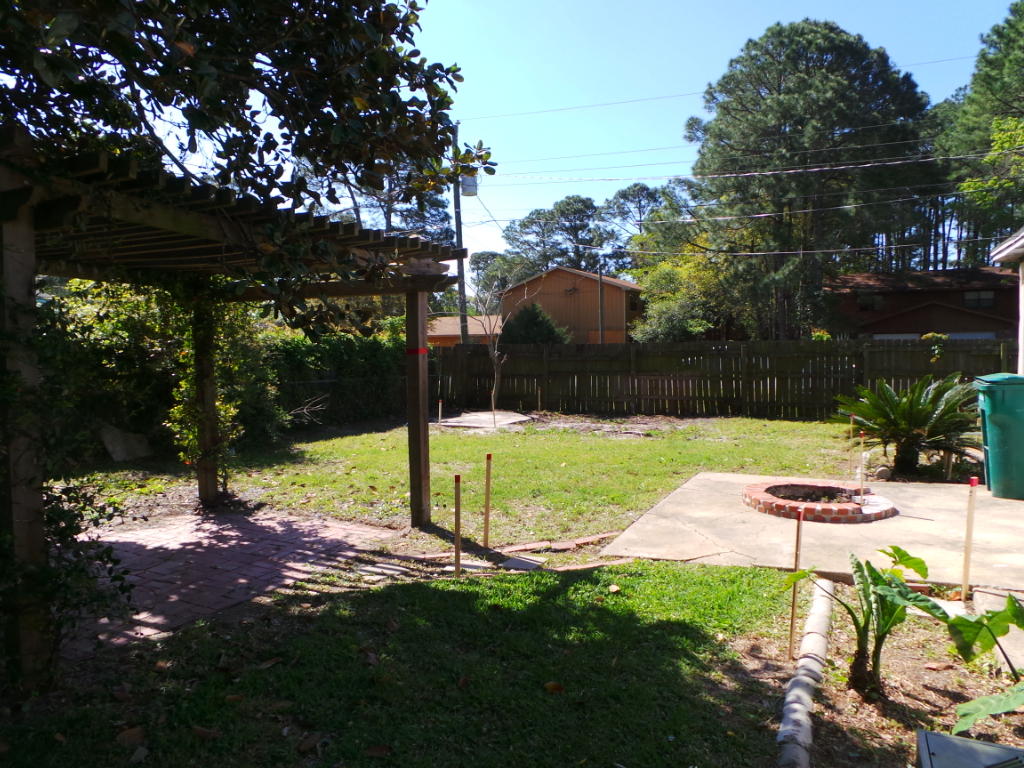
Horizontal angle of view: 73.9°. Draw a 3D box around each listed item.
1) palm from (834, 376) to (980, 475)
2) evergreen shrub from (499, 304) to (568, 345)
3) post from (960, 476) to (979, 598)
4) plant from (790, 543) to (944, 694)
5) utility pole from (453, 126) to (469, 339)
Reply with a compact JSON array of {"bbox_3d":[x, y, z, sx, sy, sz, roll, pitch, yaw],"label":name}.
[{"bbox_3d":[4.418,0.464,7.600,1.520,1.120,1.500,-1,2,0],"label":"palm"},{"bbox_3d":[0.899,-1.217,24.972,2.800,3.462,2.800,0,2,0],"label":"evergreen shrub"},{"bbox_3d":[2.551,0.863,3.800,0.042,0.700,0.030,3,2,11],"label":"post"},{"bbox_3d":[1.531,1.023,2.930,0.620,0.620,0.550,-1,2,0],"label":"plant"},{"bbox_3d":[-1.700,-4.141,23.000,0.240,9.400,0.240,-2,2,0],"label":"utility pole"}]

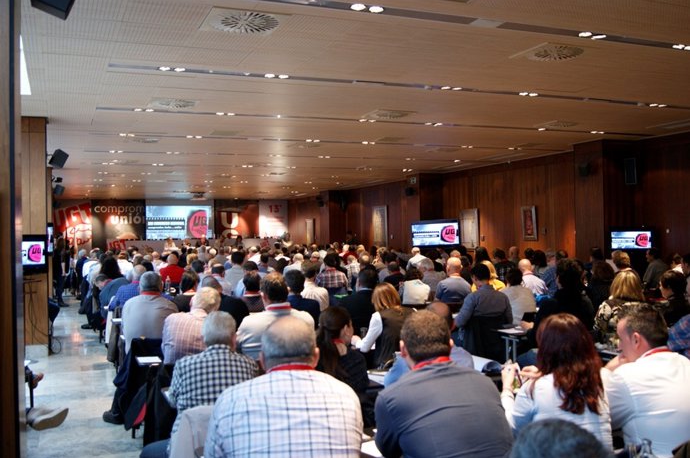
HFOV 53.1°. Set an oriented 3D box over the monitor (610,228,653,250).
[{"bbox_3d":[5.288,0.188,12.698,0.800,0.450,0.080,-1,-1,10],"label":"monitor"}]

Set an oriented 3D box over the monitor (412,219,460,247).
[{"bbox_3d":[2.343,0.117,17.797,1.280,0.710,0.090,-1,-1,7],"label":"monitor"}]

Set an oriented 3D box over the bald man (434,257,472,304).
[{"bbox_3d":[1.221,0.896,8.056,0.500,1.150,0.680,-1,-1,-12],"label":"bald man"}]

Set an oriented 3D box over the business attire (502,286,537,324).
[{"bbox_3d":[1.840,0.907,7.445,0.470,0.600,0.380,-1,-1,-18],"label":"business attire"}]

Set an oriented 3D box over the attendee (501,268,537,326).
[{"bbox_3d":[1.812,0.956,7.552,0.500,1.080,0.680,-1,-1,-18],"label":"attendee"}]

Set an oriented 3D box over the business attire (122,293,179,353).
[{"bbox_3d":[-1.437,0.778,5.093,0.440,0.640,0.380,-1,-1,-22],"label":"business attire"}]

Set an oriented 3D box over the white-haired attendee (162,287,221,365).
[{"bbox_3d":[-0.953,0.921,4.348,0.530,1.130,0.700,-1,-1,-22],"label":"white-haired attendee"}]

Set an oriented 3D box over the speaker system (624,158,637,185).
[{"bbox_3d":[5.223,-1.050,12.600,0.240,0.450,0.230,-1,7,42],"label":"speaker system"}]

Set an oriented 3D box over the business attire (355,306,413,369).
[{"bbox_3d":[0.306,0.834,4.747,0.470,0.600,0.420,-1,-1,-22],"label":"business attire"}]

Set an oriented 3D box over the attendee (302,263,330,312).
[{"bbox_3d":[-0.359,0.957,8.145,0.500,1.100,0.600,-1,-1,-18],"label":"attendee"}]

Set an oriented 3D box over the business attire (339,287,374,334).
[{"bbox_3d":[0.176,0.834,5.947,0.500,0.660,0.380,-1,-1,-16],"label":"business attire"}]

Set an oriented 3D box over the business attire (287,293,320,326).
[{"bbox_3d":[-0.404,0.840,5.593,0.480,0.640,0.380,-1,-1,-22],"label":"business attire"}]

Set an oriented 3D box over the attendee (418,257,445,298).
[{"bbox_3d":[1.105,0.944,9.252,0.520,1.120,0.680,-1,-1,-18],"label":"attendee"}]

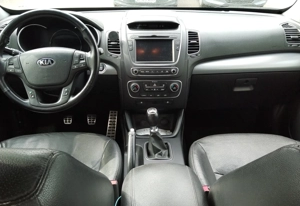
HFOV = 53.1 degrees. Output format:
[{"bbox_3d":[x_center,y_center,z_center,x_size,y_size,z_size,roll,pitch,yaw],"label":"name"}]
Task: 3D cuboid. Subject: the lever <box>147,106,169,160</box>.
[{"bbox_3d":[0.029,0.109,1.105,0.081,0.163,0.100,0,25,0],"label":"lever"}]

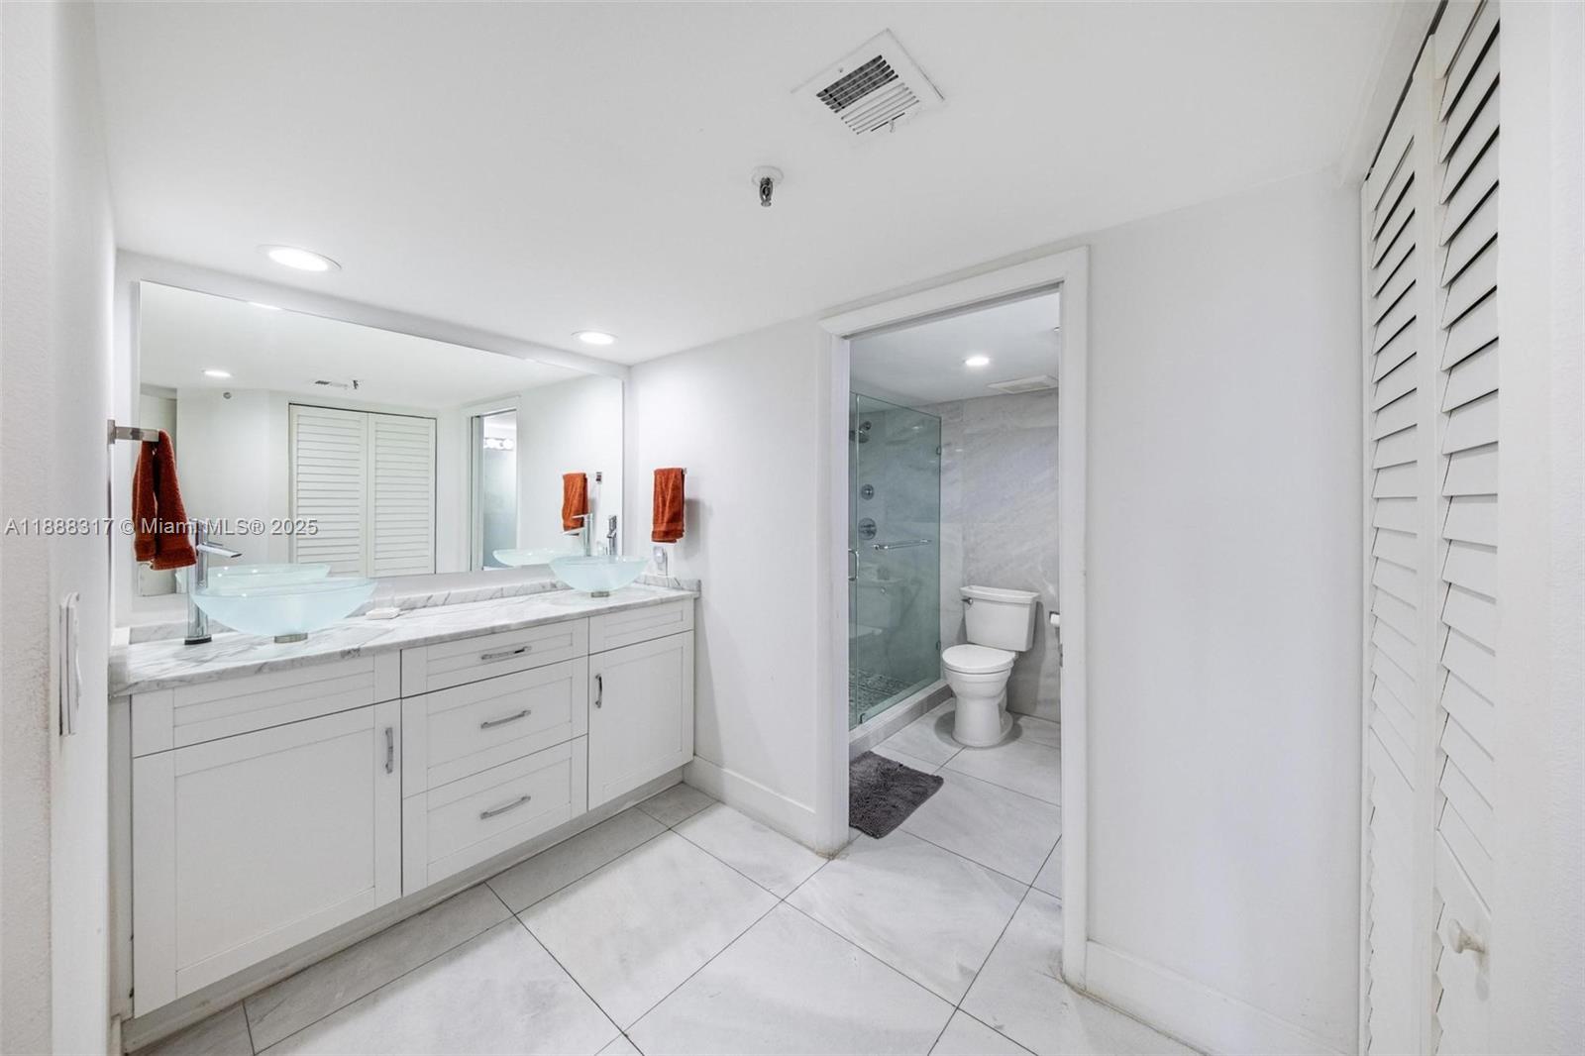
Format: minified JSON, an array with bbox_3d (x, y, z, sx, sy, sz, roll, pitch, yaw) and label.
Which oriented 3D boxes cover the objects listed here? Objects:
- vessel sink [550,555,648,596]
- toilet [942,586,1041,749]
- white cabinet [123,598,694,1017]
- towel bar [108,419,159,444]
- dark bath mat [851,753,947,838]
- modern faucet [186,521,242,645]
[{"bbox_3d":[-0.892,0.231,2.449,0.420,0.153,0.420,2,3,40],"label":"vessel sink"},{"bbox_3d":[1.170,0.819,3.184,0.440,0.790,0.720,2,3,40],"label":"toilet"},{"bbox_3d":[-1.218,0.805,2.042,0.548,0.901,1.677,2,3,40],"label":"white cabinet"},{"bbox_3d":[-1.594,-0.220,1.282,0.260,0.058,0.078,2,3,40],"label":"towel bar"},{"bbox_3d":[0.375,1.228,2.486,0.450,0.025,0.615,2,3,40],"label":"dark bath mat"},{"bbox_3d":[-1.751,0.160,1.595,0.130,0.360,0.052,0,2,-11],"label":"modern faucet"}]

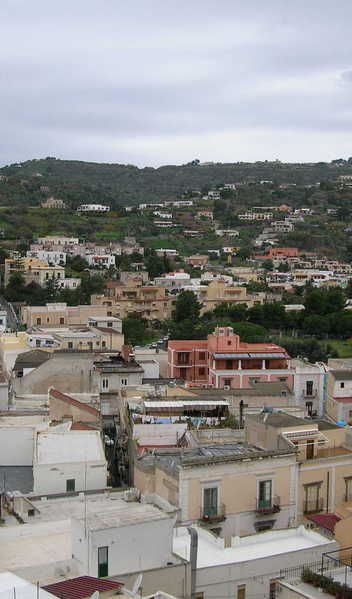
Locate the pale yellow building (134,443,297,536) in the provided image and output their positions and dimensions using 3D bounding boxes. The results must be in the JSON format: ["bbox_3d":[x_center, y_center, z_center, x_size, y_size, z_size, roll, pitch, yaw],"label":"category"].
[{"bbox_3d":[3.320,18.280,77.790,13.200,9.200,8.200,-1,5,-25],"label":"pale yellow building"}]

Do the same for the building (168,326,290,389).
[{"bbox_3d":[10.220,11.400,170.840,24.200,11.200,16.000,0,5,-7],"label":"building"}]

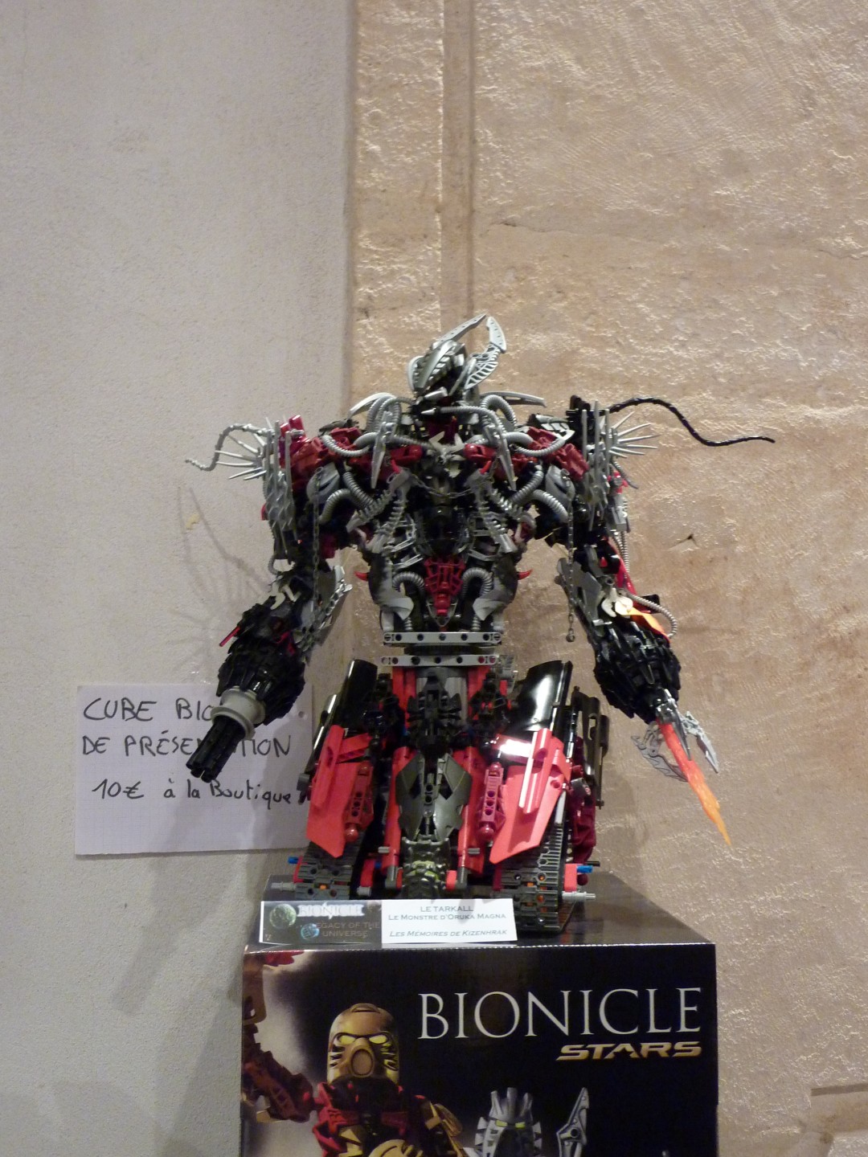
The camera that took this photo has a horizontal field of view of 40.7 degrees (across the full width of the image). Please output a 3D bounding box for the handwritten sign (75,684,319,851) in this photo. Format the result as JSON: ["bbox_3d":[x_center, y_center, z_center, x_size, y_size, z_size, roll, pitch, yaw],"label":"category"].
[{"bbox_3d":[-0.215,0.171,1.058,0.210,0.149,0.002,0,-5,-8],"label":"handwritten sign"}]

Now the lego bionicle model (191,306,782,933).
[{"bbox_3d":[0.031,0.029,0.870,0.433,0.442,0.230,-1,-6,12],"label":"lego bionicle model"}]

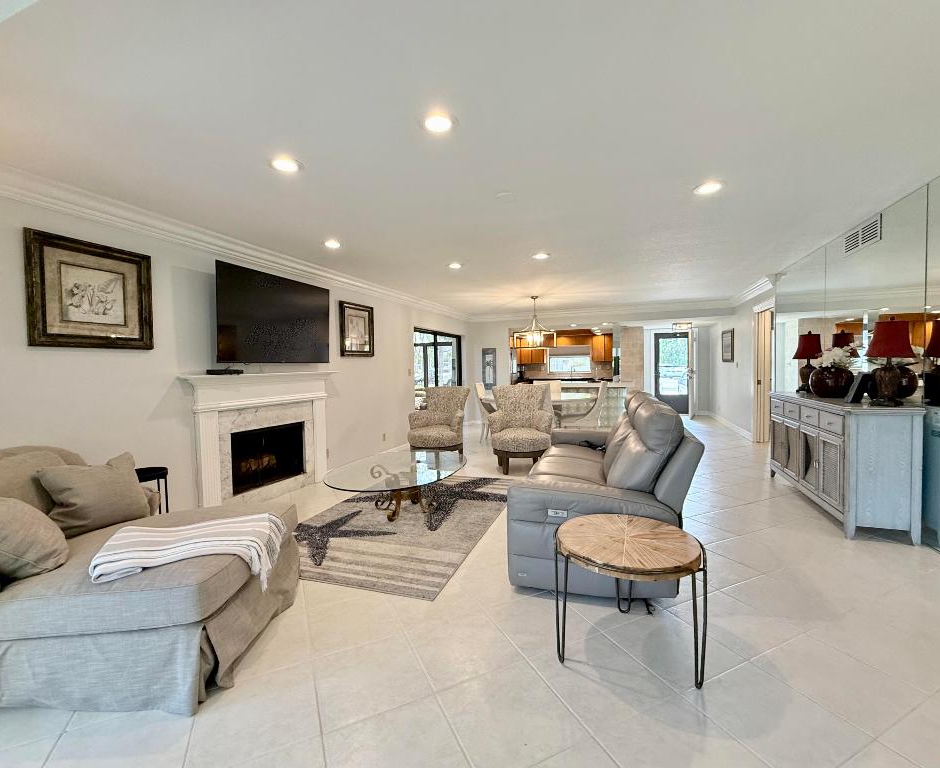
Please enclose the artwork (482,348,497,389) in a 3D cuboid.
[{"bbox_3d":[0.431,-0.322,9.051,0.320,0.890,0.030,0,2,20],"label":"artwork"}]

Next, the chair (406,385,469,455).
[{"bbox_3d":[-0.420,0.547,5.680,0.710,1.020,0.740,0,2,25],"label":"chair"}]

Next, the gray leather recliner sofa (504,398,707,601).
[{"bbox_3d":[1.015,0.609,3.216,1.029,1.041,2.184,-1,2,18],"label":"gray leather recliner sofa"}]

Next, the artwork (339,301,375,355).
[{"bbox_3d":[-1.472,-0.704,5.496,0.041,0.692,0.699,0,2,20],"label":"artwork"}]

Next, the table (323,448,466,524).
[{"bbox_3d":[-0.580,0.928,3.633,1.060,0.420,1.550,0,2,20],"label":"table"}]

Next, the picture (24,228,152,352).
[{"bbox_3d":[-2.473,-0.580,2.748,0.041,0.690,0.686,0,2,20],"label":"picture"}]

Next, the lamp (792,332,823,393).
[{"bbox_3d":[3.405,-0.217,4.152,0.250,0.615,0.260,0,2,20],"label":"lamp"}]

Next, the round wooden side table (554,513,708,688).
[{"bbox_3d":[0.691,0.934,1.837,0.597,0.508,0.597,0,2,20],"label":"round wooden side table"}]

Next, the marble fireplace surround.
[{"bbox_3d":[-1.922,0.522,4.082,0.210,1.256,1.740,0,2,20],"label":"marble fireplace surround"}]

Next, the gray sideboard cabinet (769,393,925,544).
[{"bbox_3d":[3.136,0.592,3.635,0.400,0.925,1.740,0,2,20],"label":"gray sideboard cabinet"}]

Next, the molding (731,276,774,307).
[{"bbox_3d":[4.375,-1.444,6.498,0.100,0.150,2.000,0,2,20],"label":"molding"}]

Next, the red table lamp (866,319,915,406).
[{"bbox_3d":[2.979,-0.164,2.939,0.250,0.626,0.250,0,2,20],"label":"red table lamp"}]

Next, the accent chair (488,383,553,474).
[{"bbox_3d":[0.630,0.539,5.150,0.710,1.020,0.740,-1,2,12],"label":"accent chair"}]

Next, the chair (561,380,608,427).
[{"bbox_3d":[1.895,0.468,6.839,0.660,1.022,0.521,0,2,20],"label":"chair"}]

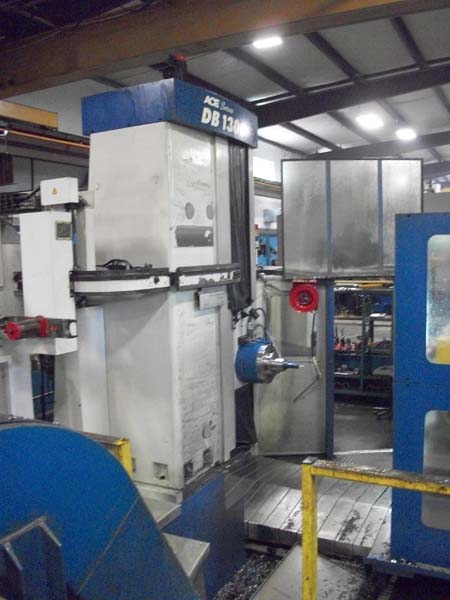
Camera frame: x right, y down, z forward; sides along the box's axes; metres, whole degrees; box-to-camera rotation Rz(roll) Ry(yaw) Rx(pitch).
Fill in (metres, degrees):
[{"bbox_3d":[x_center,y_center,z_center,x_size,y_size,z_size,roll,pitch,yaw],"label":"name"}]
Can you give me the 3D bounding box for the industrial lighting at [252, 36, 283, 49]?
[{"bbox_3d":[0.713,-4.317,9.300,0.470,0.090,0.270,1,6,29],"label":"industrial lighting"}]

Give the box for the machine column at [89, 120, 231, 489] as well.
[{"bbox_3d":[-0.471,0.035,4.545,0.739,2.673,0.809,2,7,29],"label":"machine column"}]

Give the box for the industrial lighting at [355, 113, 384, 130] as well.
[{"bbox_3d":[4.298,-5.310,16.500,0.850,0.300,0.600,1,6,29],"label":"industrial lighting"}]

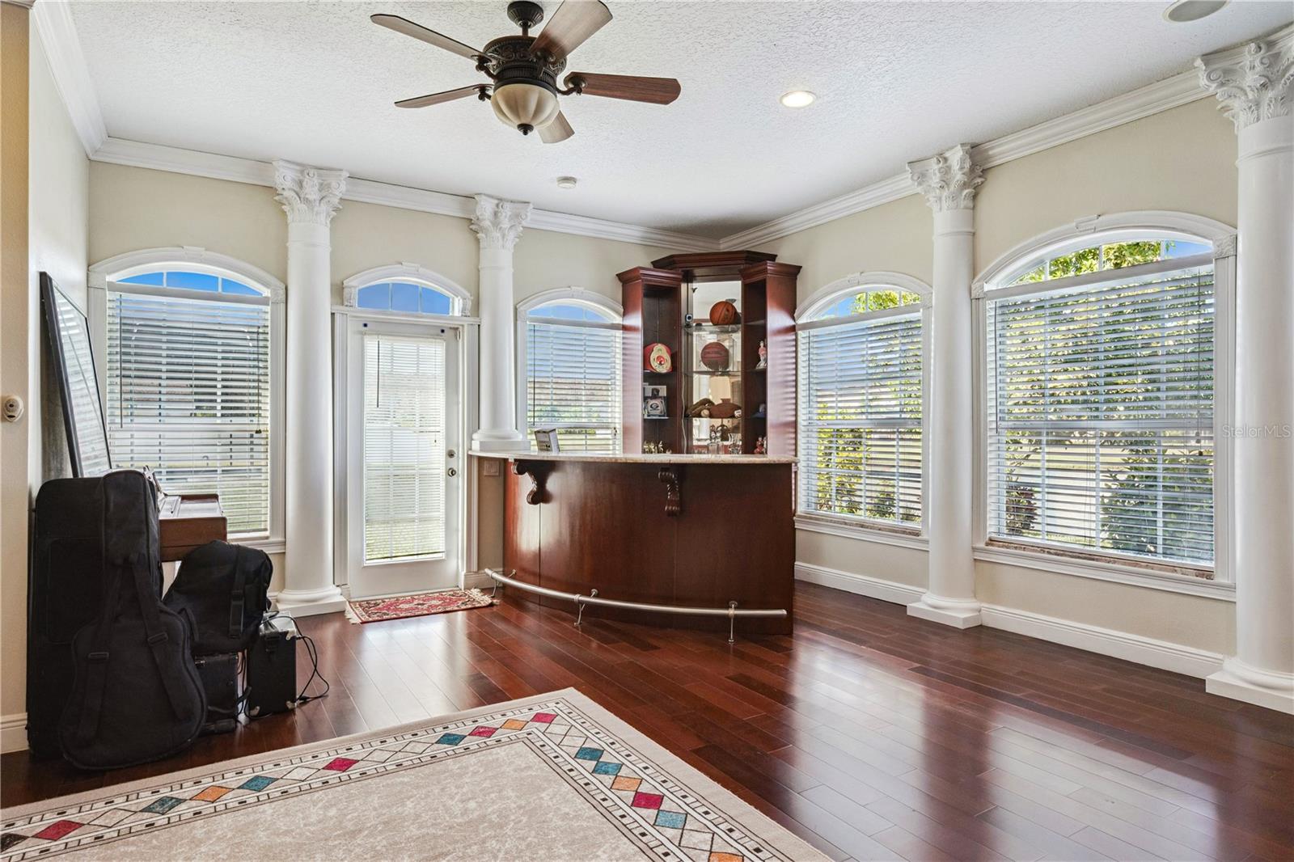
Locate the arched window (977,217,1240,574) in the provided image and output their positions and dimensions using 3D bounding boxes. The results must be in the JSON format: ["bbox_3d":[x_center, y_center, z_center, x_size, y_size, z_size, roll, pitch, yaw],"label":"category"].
[{"bbox_3d":[2.502,-0.225,3.865,0.130,1.960,1.338,0,0,-34],"label":"arched window"}]

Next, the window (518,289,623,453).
[{"bbox_3d":[-0.606,-0.228,5.844,1.070,1.965,0.130,0,0,-30],"label":"window"}]

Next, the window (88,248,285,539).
[{"bbox_3d":[-3.007,-0.228,4.525,1.073,1.952,0.130,0,0,-29],"label":"window"}]

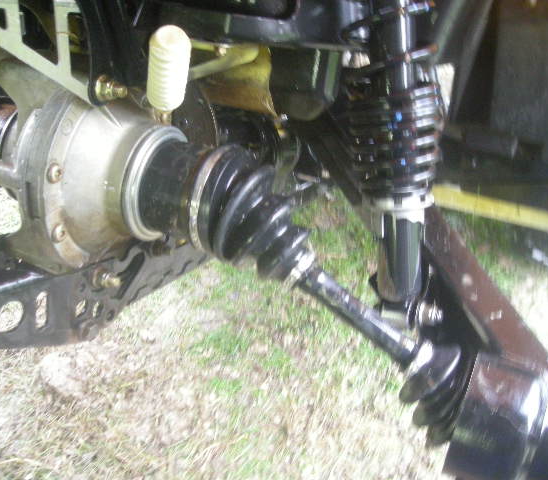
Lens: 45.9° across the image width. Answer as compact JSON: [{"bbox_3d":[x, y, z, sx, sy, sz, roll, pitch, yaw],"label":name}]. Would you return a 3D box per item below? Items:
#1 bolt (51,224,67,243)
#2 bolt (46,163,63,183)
[{"bbox_3d":[-0.188,-0.006,0.565,0.008,0.017,0.017,13,22,29],"label":"bolt"},{"bbox_3d":[-0.187,-0.057,0.550,0.008,0.018,0.018,13,22,29],"label":"bolt"}]

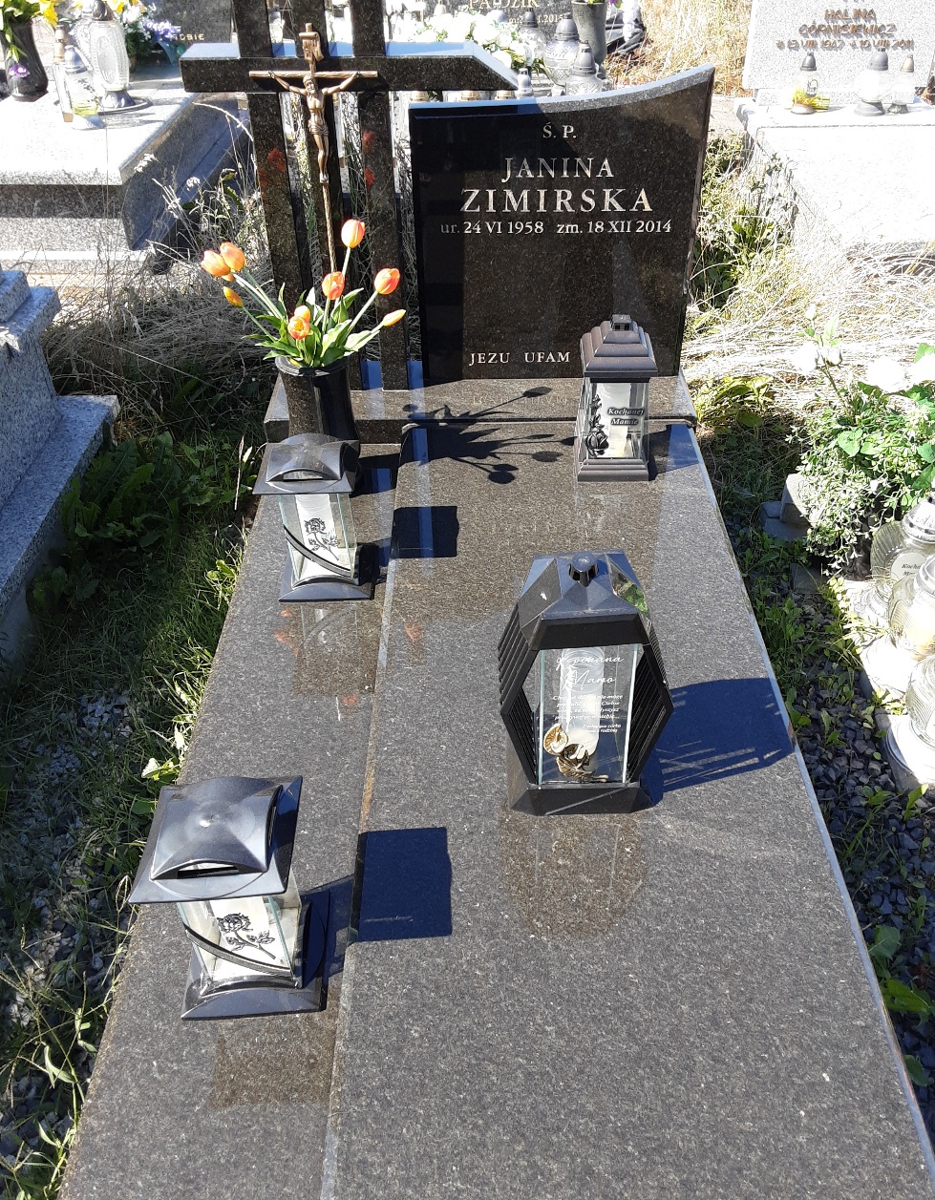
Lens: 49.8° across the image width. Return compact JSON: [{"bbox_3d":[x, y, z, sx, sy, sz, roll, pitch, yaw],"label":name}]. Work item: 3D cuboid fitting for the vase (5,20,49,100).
[{"bbox_3d":[-1.885,-2.303,4.279,0.172,0.285,0.172,-1,39,1],"label":"vase"}]

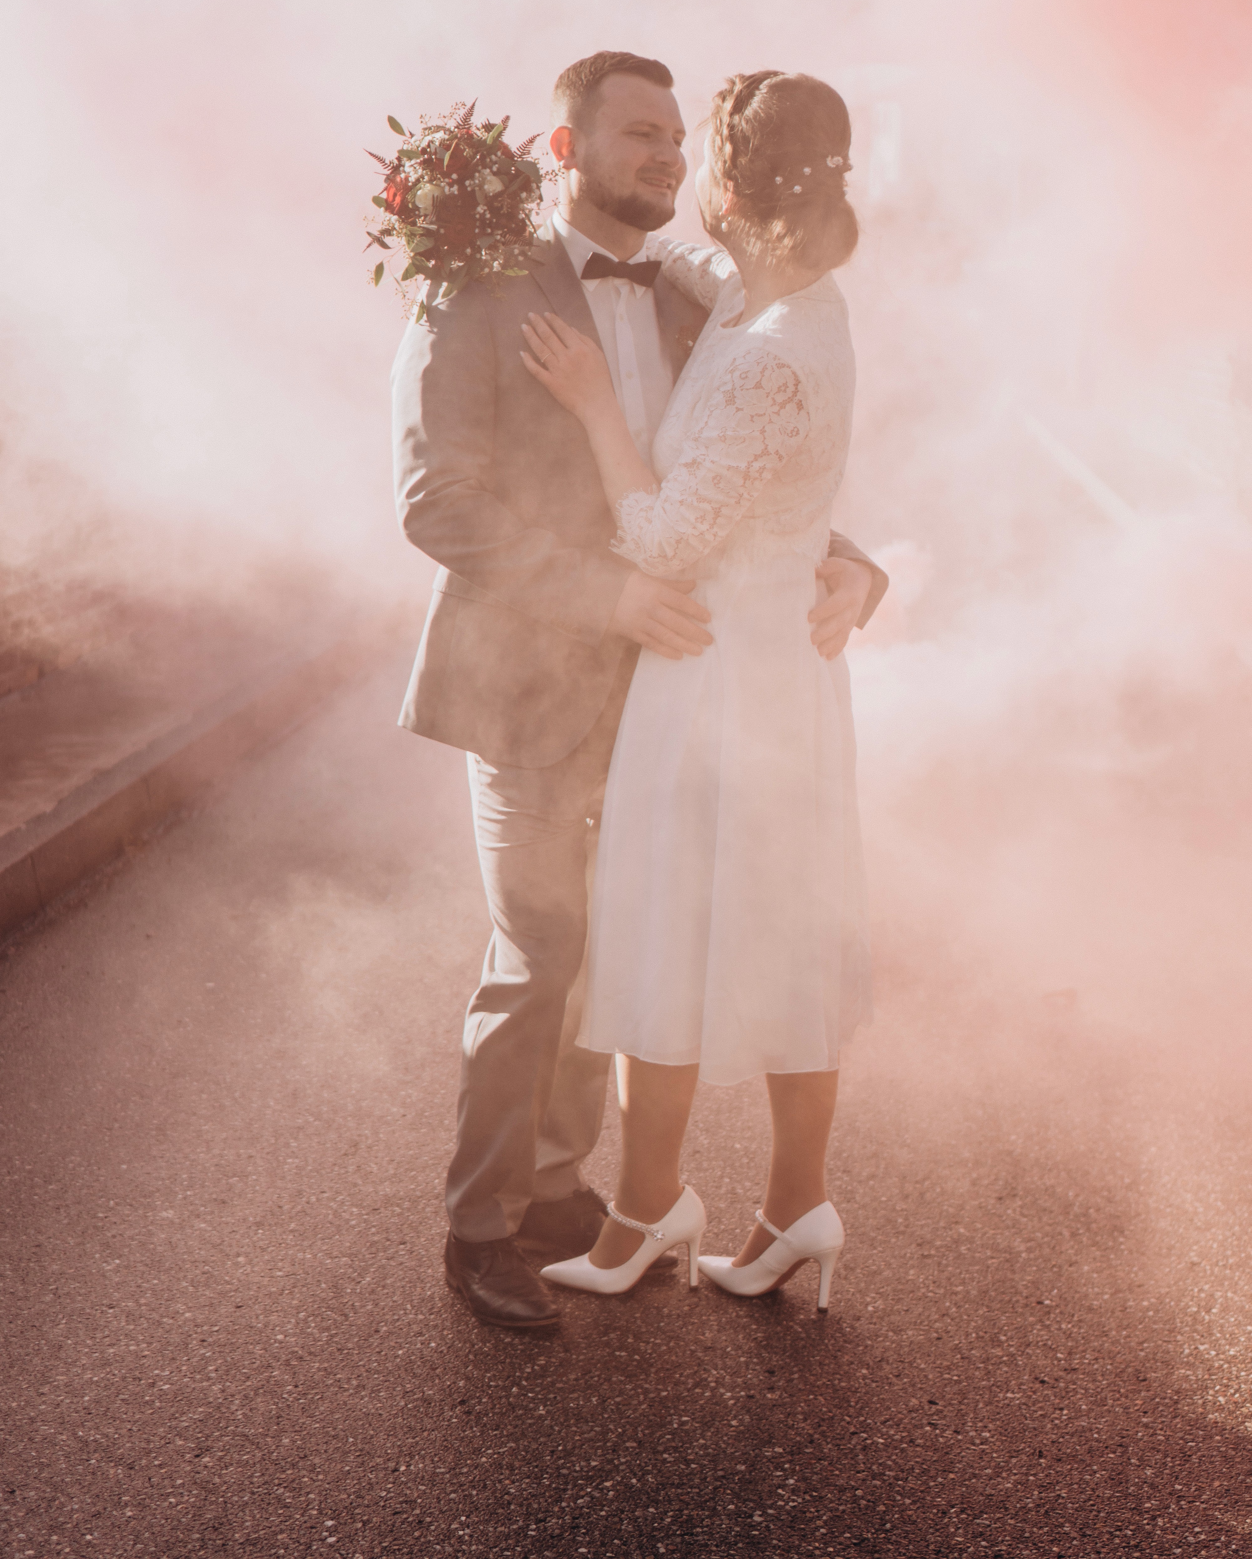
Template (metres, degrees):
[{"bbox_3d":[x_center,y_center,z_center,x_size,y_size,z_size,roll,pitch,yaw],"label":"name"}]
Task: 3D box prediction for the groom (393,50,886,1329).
[{"bbox_3d":[-0.010,-0.139,3.910,0.560,1.800,0.660,6,9,40],"label":"groom"}]

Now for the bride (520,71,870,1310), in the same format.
[{"bbox_3d":[0.095,-0.112,3.860,0.540,1.750,0.500,2,7,12],"label":"bride"}]

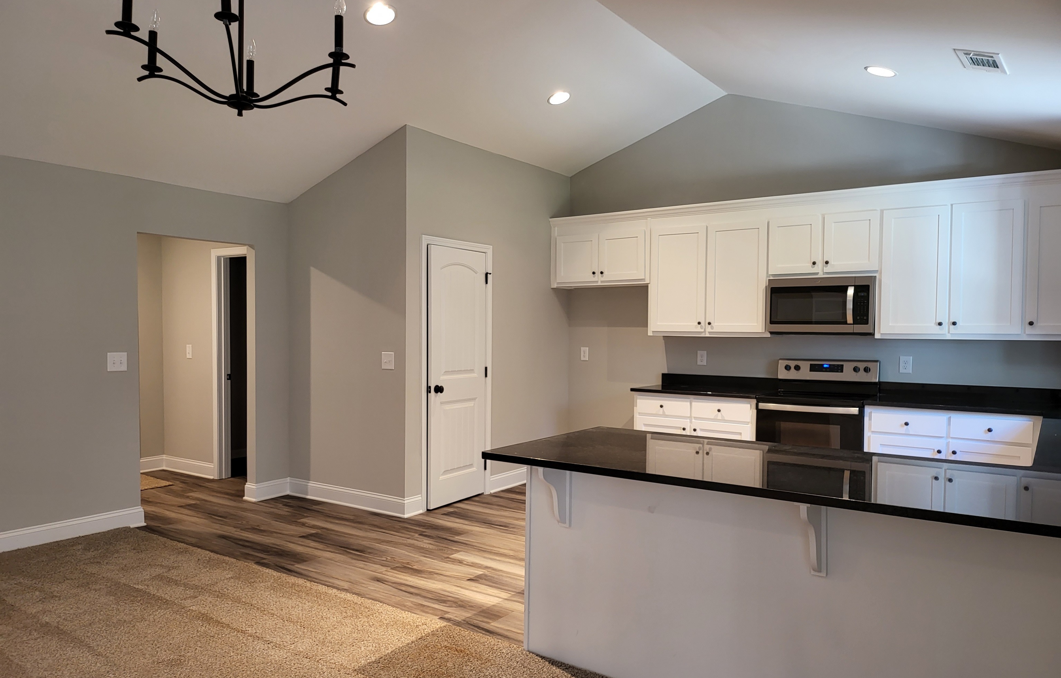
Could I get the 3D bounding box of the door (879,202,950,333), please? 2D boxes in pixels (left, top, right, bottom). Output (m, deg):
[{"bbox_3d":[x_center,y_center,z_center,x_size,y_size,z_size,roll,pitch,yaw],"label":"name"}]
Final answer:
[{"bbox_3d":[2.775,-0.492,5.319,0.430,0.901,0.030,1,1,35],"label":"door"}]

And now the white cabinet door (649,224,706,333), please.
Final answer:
[{"bbox_3d":[1.250,-0.509,6.264,0.492,0.892,0.020,1,1,35],"label":"white cabinet door"}]

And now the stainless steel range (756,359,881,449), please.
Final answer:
[{"bbox_3d":[2.224,0.760,5.698,0.756,1.171,0.671,1,1,35],"label":"stainless steel range"}]

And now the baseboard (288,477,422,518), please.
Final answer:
[{"bbox_3d":[-1.440,1.251,5.926,1.383,0.147,0.193,1,1,35],"label":"baseboard"}]

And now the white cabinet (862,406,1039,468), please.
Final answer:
[{"bbox_3d":[2.935,0.905,5.125,1.030,0.876,0.630,1,1,35],"label":"white cabinet"}]

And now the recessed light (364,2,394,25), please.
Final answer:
[{"bbox_3d":[-0.851,-1.835,4.171,0.185,0.025,0.185,-14,-9,-2],"label":"recessed light"}]

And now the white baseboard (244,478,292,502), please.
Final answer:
[{"bbox_3d":[-2.181,1.237,6.101,0.160,0.140,0.335,1,1,35],"label":"white baseboard"}]

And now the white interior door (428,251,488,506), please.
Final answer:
[{"bbox_3d":[-0.586,0.286,5.885,0.035,2.030,0.705,1,1,32],"label":"white interior door"}]

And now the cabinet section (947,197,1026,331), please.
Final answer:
[{"bbox_3d":[3.085,-0.480,4.978,0.420,0.892,0.020,1,1,35],"label":"cabinet section"}]

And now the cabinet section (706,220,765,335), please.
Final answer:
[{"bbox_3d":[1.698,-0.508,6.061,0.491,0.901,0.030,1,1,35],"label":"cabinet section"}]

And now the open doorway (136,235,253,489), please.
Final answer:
[{"bbox_3d":[-2.530,0.285,5.579,0.130,2.060,0.935,1,1,35],"label":"open doorway"}]

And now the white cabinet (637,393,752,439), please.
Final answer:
[{"bbox_3d":[1.488,0.897,6.250,1.049,0.874,0.621,1,1,35],"label":"white cabinet"}]

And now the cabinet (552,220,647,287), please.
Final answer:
[{"bbox_3d":[0.717,-0.780,6.934,1.027,0.567,0.339,1,1,35],"label":"cabinet"}]

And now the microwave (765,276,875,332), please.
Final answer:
[{"bbox_3d":[2.317,-0.255,5.779,0.758,0.423,0.435,1,1,35],"label":"microwave"}]

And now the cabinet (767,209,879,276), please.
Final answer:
[{"bbox_3d":[2.302,-0.711,5.718,0.785,0.480,0.340,1,1,35],"label":"cabinet"}]

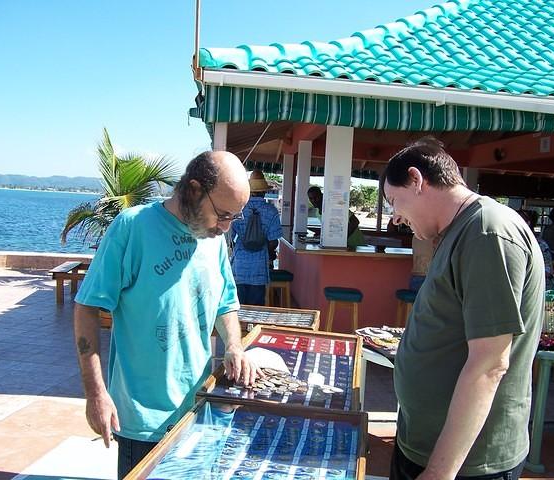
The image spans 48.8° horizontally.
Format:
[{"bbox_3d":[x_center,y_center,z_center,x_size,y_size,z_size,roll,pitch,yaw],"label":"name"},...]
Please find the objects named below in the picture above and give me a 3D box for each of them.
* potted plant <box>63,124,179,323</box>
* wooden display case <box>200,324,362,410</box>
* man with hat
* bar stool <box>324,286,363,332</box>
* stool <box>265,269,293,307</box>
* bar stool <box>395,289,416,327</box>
[{"bbox_3d":[-1.889,-0.177,7.418,1.450,2.340,1.350,3,3,0],"label":"potted plant"},{"bbox_3d":[0.093,0.601,2.854,0.600,0.090,1.250,3,3,8],"label":"wooden display case"},{"bbox_3d":[-0.220,0.229,6.213,0.540,1.860,0.380,3,3,9],"label":"man with hat"},{"bbox_3d":[0.610,0.847,5.804,0.390,0.760,0.380,3,3,3],"label":"bar stool"},{"bbox_3d":[-0.014,0.744,6.997,0.380,0.760,0.380,4,4,17],"label":"stool"},{"bbox_3d":[1.309,0.875,5.920,0.380,0.760,0.380,3,3,6],"label":"bar stool"}]

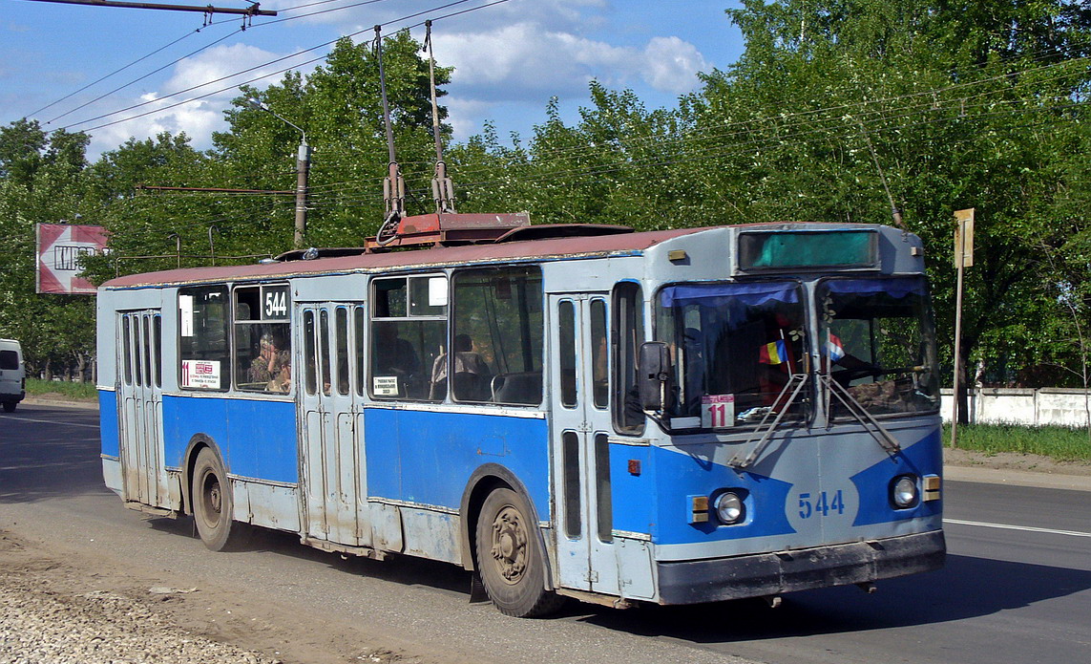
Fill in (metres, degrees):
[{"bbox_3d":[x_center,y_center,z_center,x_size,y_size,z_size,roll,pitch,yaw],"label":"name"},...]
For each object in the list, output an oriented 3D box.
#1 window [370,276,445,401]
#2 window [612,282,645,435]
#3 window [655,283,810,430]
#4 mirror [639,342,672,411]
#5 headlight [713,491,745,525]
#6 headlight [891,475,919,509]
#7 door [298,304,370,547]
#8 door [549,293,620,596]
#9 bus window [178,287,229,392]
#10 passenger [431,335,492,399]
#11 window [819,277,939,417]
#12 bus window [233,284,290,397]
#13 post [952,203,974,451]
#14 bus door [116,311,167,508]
[{"bbox_3d":[-1.204,0.070,16.594,0.060,1.050,1.290,-2,1,-33],"label":"window"},{"bbox_3d":[0.582,0.185,13.062,0.080,1.042,0.411,-2,1,-32],"label":"window"},{"bbox_3d":[1.305,0.169,13.083,1.146,1.025,0.121,-2,-2,-27],"label":"window"},{"bbox_3d":[0.731,0.297,12.567,0.201,0.452,0.090,-2,1,-10],"label":"mirror"},{"bbox_3d":[1.267,1.216,13.041,0.221,0.221,0.111,-2,1,-32],"label":"headlight"},{"bbox_3d":[2.743,1.210,14.488,0.230,0.240,0.120,-2,1,-33],"label":"headlight"},{"bbox_3d":[-1.928,0.830,17.147,0.101,2.160,1.408,-2,1,-32],"label":"door"},{"bbox_3d":[0.307,0.846,14.352,0.080,2.260,0.810,-2,1,-33],"label":"door"},{"bbox_3d":[-3.537,0.070,19.606,0.080,1.088,1.382,-2,1,-32],"label":"bus window"},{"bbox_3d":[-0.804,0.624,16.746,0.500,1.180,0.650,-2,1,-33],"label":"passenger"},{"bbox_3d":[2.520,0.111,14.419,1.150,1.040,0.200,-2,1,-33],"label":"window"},{"bbox_3d":[-2.751,0.061,18.356,0.080,1.065,1.326,-2,1,-32],"label":"bus window"},{"bbox_3d":[6.609,-0.061,30.200,0.500,3.800,0.120,3,0,-37],"label":"post"},{"bbox_3d":[-4.664,0.881,21.939,0.080,2.250,1.280,-2,1,-33],"label":"bus door"}]

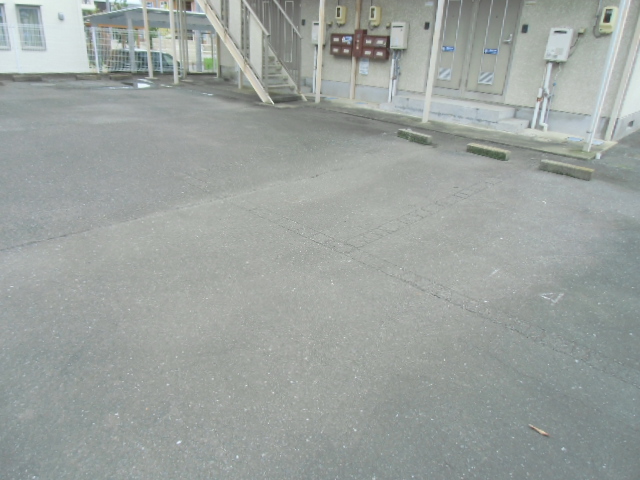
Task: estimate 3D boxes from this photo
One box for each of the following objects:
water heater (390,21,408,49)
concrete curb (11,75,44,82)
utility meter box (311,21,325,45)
[{"bbox_3d":[1.690,-4.365,9.466,0.330,0.510,0.160,23,31,37],"label":"water heater"},{"bbox_3d":[-8.014,-4.401,12.147,0.160,0.120,0.620,23,31,37],"label":"concrete curb"},{"bbox_3d":[0.021,-5.293,11.362,0.355,0.520,0.165,22,30,36],"label":"utility meter box"}]

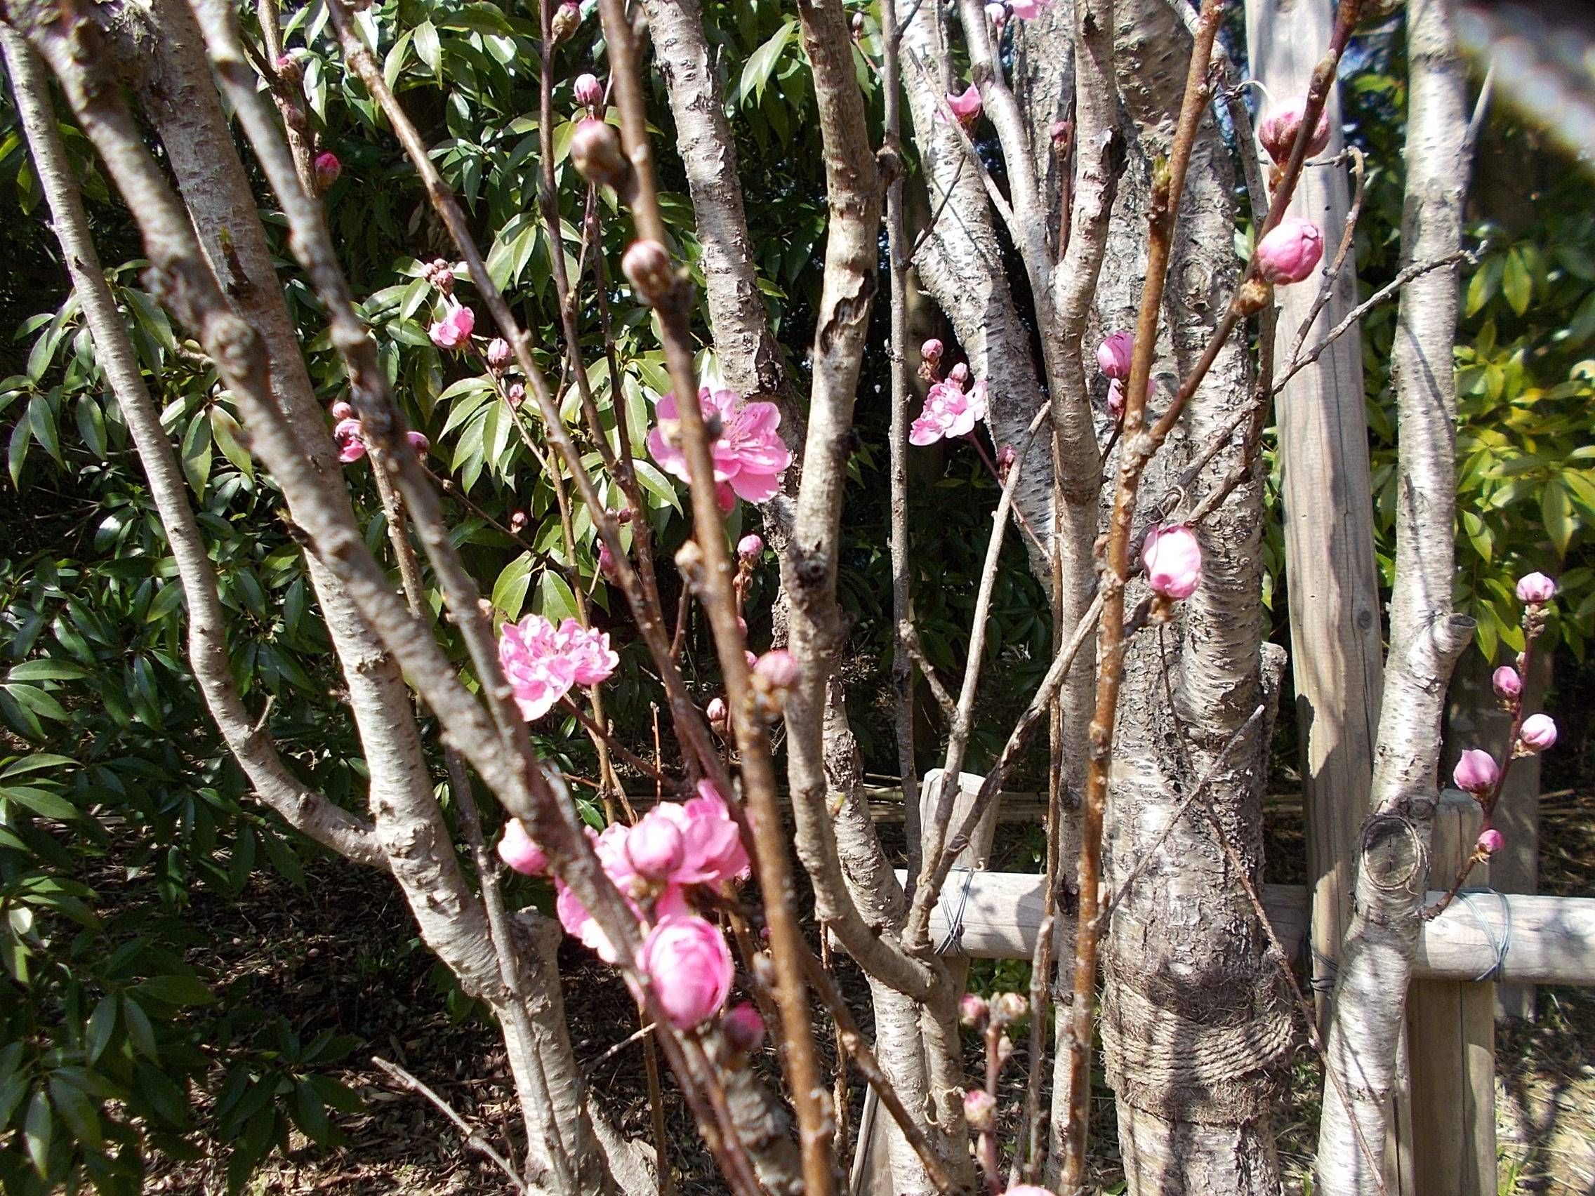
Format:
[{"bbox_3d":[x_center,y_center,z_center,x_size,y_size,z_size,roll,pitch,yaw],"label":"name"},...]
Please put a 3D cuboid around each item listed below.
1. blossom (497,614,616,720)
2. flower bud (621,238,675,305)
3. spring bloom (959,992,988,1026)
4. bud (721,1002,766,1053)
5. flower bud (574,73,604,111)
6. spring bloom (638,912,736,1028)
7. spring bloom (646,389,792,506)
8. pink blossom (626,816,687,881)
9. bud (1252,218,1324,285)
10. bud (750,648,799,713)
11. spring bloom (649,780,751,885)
[{"bbox_3d":[-0.087,0.025,0.430,0.041,0.037,0.031,1,5,-6],"label":"blossom"},{"bbox_3d":[-0.030,-0.067,0.245,0.010,0.013,0.010,-25,18,0],"label":"flower bud"},{"bbox_3d":[0.044,0.103,0.300,0.008,0.009,0.008,-25,12,0],"label":"spring bloom"},{"bbox_3d":[-0.012,0.095,0.265,0.009,0.011,0.009,22,18,0],"label":"bud"},{"bbox_3d":[-0.073,-0.177,0.420,0.010,0.014,0.010,-6,3,0],"label":"flower bud"},{"bbox_3d":[-0.024,0.081,0.260,0.019,0.024,0.019,-13,18,0],"label":"spring bloom"},{"bbox_3d":[-0.024,-0.047,0.365,0.042,0.035,0.029,-1,5,-22],"label":"spring bloom"},{"bbox_3d":[-0.034,0.060,0.285,0.014,0.015,0.014,7,15,0],"label":"pink blossom"},{"bbox_3d":[0.133,-0.094,0.325,0.020,0.017,0.017,-43,0,12],"label":"bud"},{"bbox_3d":[-0.005,0.019,0.265,0.010,0.014,0.010,15,6,0],"label":"bud"},{"bbox_3d":[-0.026,0.062,0.315,0.029,0.028,0.025,0,5,-19],"label":"spring bloom"}]

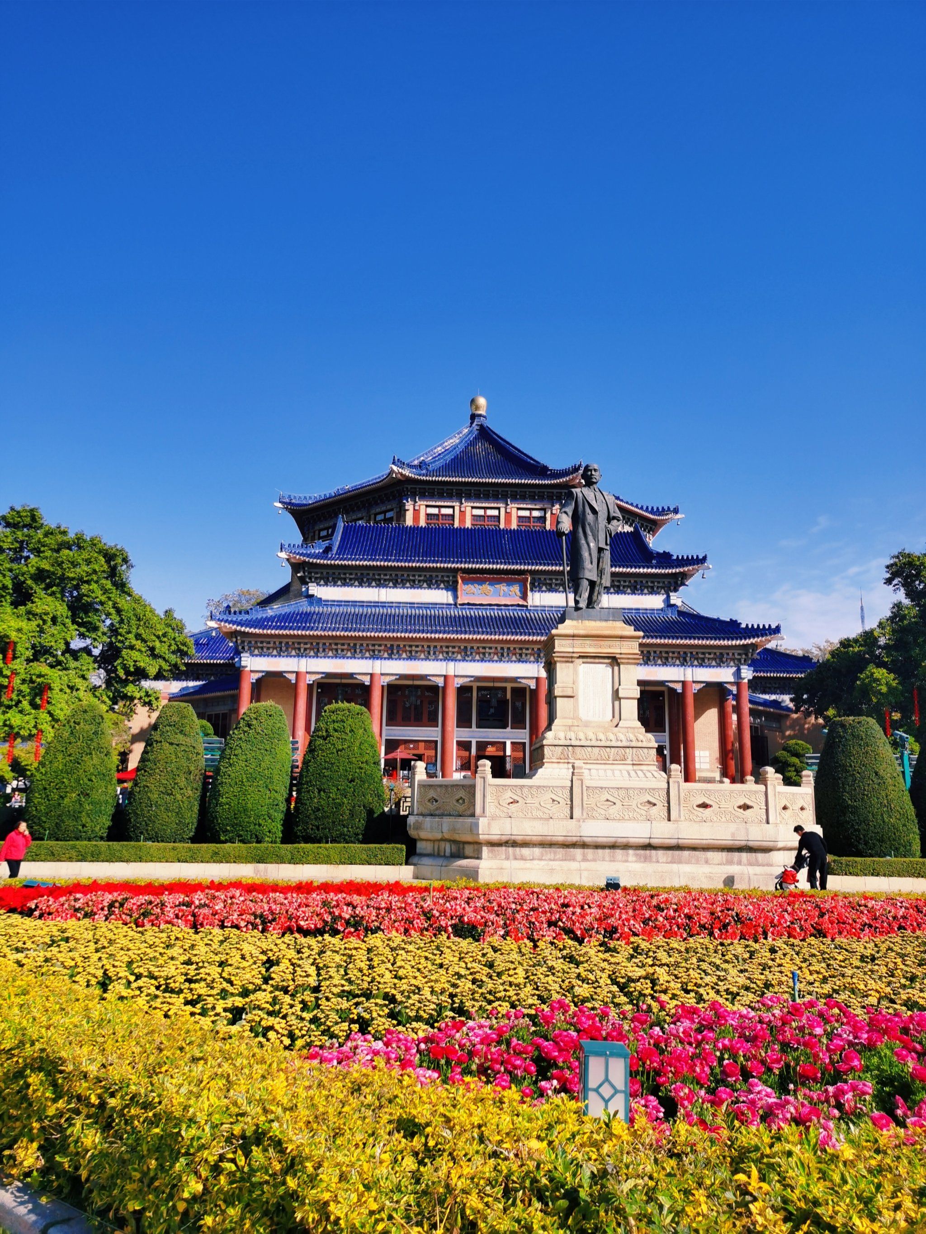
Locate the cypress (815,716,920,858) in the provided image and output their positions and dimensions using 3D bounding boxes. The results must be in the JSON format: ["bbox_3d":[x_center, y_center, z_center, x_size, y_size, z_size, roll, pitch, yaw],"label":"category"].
[{"bbox_3d":[10.879,4.708,25.844,2.871,4.006,2.871,2,-11,-2],"label":"cypress"}]

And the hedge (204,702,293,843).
[{"bbox_3d":[-5.709,4.310,25.619,2.282,3.977,2.282,2,-11,-2],"label":"hedge"}]

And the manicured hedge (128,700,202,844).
[{"bbox_3d":[-7.859,4.241,25.391,2.033,3.930,2.033,2,-11,-2],"label":"manicured hedge"}]

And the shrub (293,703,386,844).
[{"bbox_3d":[-3.297,4.366,25.734,2.421,4.017,2.421,2,-11,-2],"label":"shrub"}]

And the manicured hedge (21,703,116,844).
[{"bbox_3d":[-10.258,4.181,25.161,2.368,3.852,2.368,2,-11,-2],"label":"manicured hedge"}]

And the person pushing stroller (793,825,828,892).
[{"bbox_3d":[7.742,5.407,21.409,0.780,1.538,0.500,0,-11,8],"label":"person pushing stroller"}]

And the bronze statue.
[{"bbox_3d":[3.819,-2.459,29.002,1.988,4.563,1.200,2,-11,-2],"label":"bronze statue"}]

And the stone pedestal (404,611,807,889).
[{"bbox_3d":[3.750,3.538,27.808,10.306,7.530,10.306,2,-11,-2],"label":"stone pedestal"}]

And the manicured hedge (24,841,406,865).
[{"bbox_3d":[-5.946,5.774,23.562,9.042,0.462,0.750,3,-11,-9],"label":"manicured hedge"}]

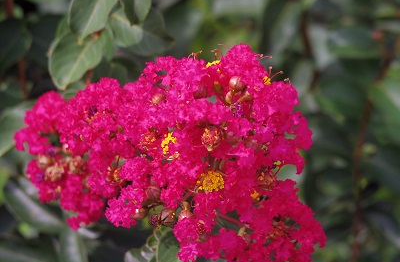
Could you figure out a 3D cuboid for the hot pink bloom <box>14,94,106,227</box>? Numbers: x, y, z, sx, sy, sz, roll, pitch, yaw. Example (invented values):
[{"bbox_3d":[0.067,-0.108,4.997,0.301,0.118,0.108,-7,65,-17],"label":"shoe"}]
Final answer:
[{"bbox_3d":[-0.076,0.016,1.270,0.048,0.074,0.050,0,12,0],"label":"hot pink bloom"}]

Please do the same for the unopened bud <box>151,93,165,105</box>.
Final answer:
[{"bbox_3d":[-0.023,-0.017,1.250,0.007,0.006,0.007,0,12,0],"label":"unopened bud"}]

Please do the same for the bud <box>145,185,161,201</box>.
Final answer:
[{"bbox_3d":[-0.025,0.033,1.250,0.008,0.008,0.008,0,12,0],"label":"bud"}]

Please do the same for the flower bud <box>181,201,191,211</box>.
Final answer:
[{"bbox_3d":[-0.008,0.040,1.240,0.005,0.006,0.005,0,-24,0],"label":"flower bud"}]

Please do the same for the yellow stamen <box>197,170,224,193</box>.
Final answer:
[{"bbox_3d":[0.006,0.026,1.235,0.014,0.013,0.008,0,12,0],"label":"yellow stamen"}]

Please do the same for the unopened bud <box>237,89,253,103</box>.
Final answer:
[{"bbox_3d":[0.024,-0.018,1.253,0.009,0.007,0.007,0,12,0],"label":"unopened bud"}]

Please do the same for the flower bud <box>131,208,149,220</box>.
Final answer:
[{"bbox_3d":[-0.032,0.043,1.240,0.008,0.007,0.007,-41,0,-21],"label":"flower bud"}]

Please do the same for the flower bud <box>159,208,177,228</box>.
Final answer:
[{"bbox_3d":[-0.017,0.045,1.240,0.009,0.009,0.009,-30,0,45],"label":"flower bud"}]

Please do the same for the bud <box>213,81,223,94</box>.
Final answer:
[{"bbox_3d":[0.009,-0.023,1.253,0.005,0.006,0.005,0,12,0],"label":"bud"}]

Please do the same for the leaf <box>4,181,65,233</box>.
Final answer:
[{"bbox_3d":[-0.103,0.048,1.480,0.048,0.022,0.009,37,-25,-15],"label":"leaf"}]

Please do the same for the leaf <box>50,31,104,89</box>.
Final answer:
[{"bbox_3d":[-0.069,-0.039,1.320,0.026,0.042,0.008,28,-26,7],"label":"leaf"}]

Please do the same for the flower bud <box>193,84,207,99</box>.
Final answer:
[{"bbox_3d":[0.000,-0.021,1.253,0.007,0.009,0.008,0,12,0],"label":"flower bud"}]

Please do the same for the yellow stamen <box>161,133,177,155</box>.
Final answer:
[{"bbox_3d":[-0.017,0.007,1.245,0.008,0.013,0.008,0,12,0],"label":"yellow stamen"}]

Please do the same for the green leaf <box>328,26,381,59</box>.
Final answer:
[{"bbox_3d":[0.110,-0.063,1.680,0.039,0.007,0.026,-15,55,-17],"label":"green leaf"}]

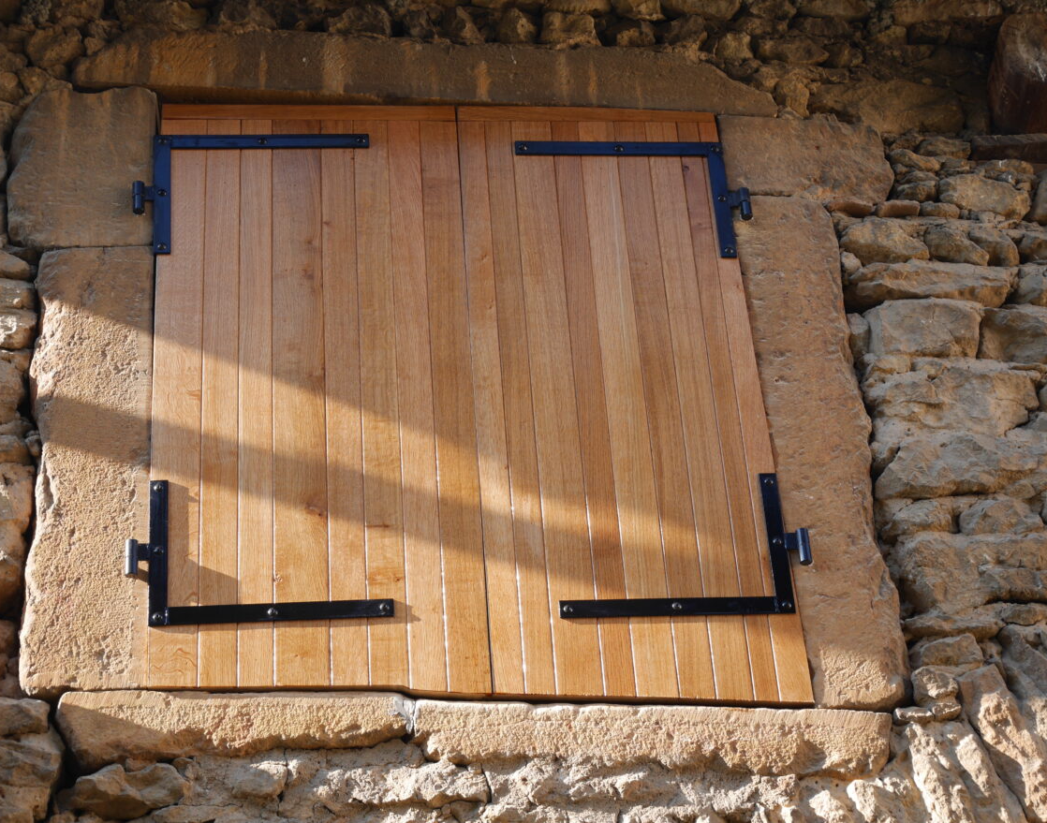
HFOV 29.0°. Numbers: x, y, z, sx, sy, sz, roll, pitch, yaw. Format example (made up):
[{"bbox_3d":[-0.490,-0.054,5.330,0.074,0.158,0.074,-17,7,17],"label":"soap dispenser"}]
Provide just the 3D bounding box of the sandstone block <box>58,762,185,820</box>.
[{"bbox_3d":[-0.707,0.699,3.614,0.220,0.099,0.130,0,-31,-7],"label":"sandstone block"}]

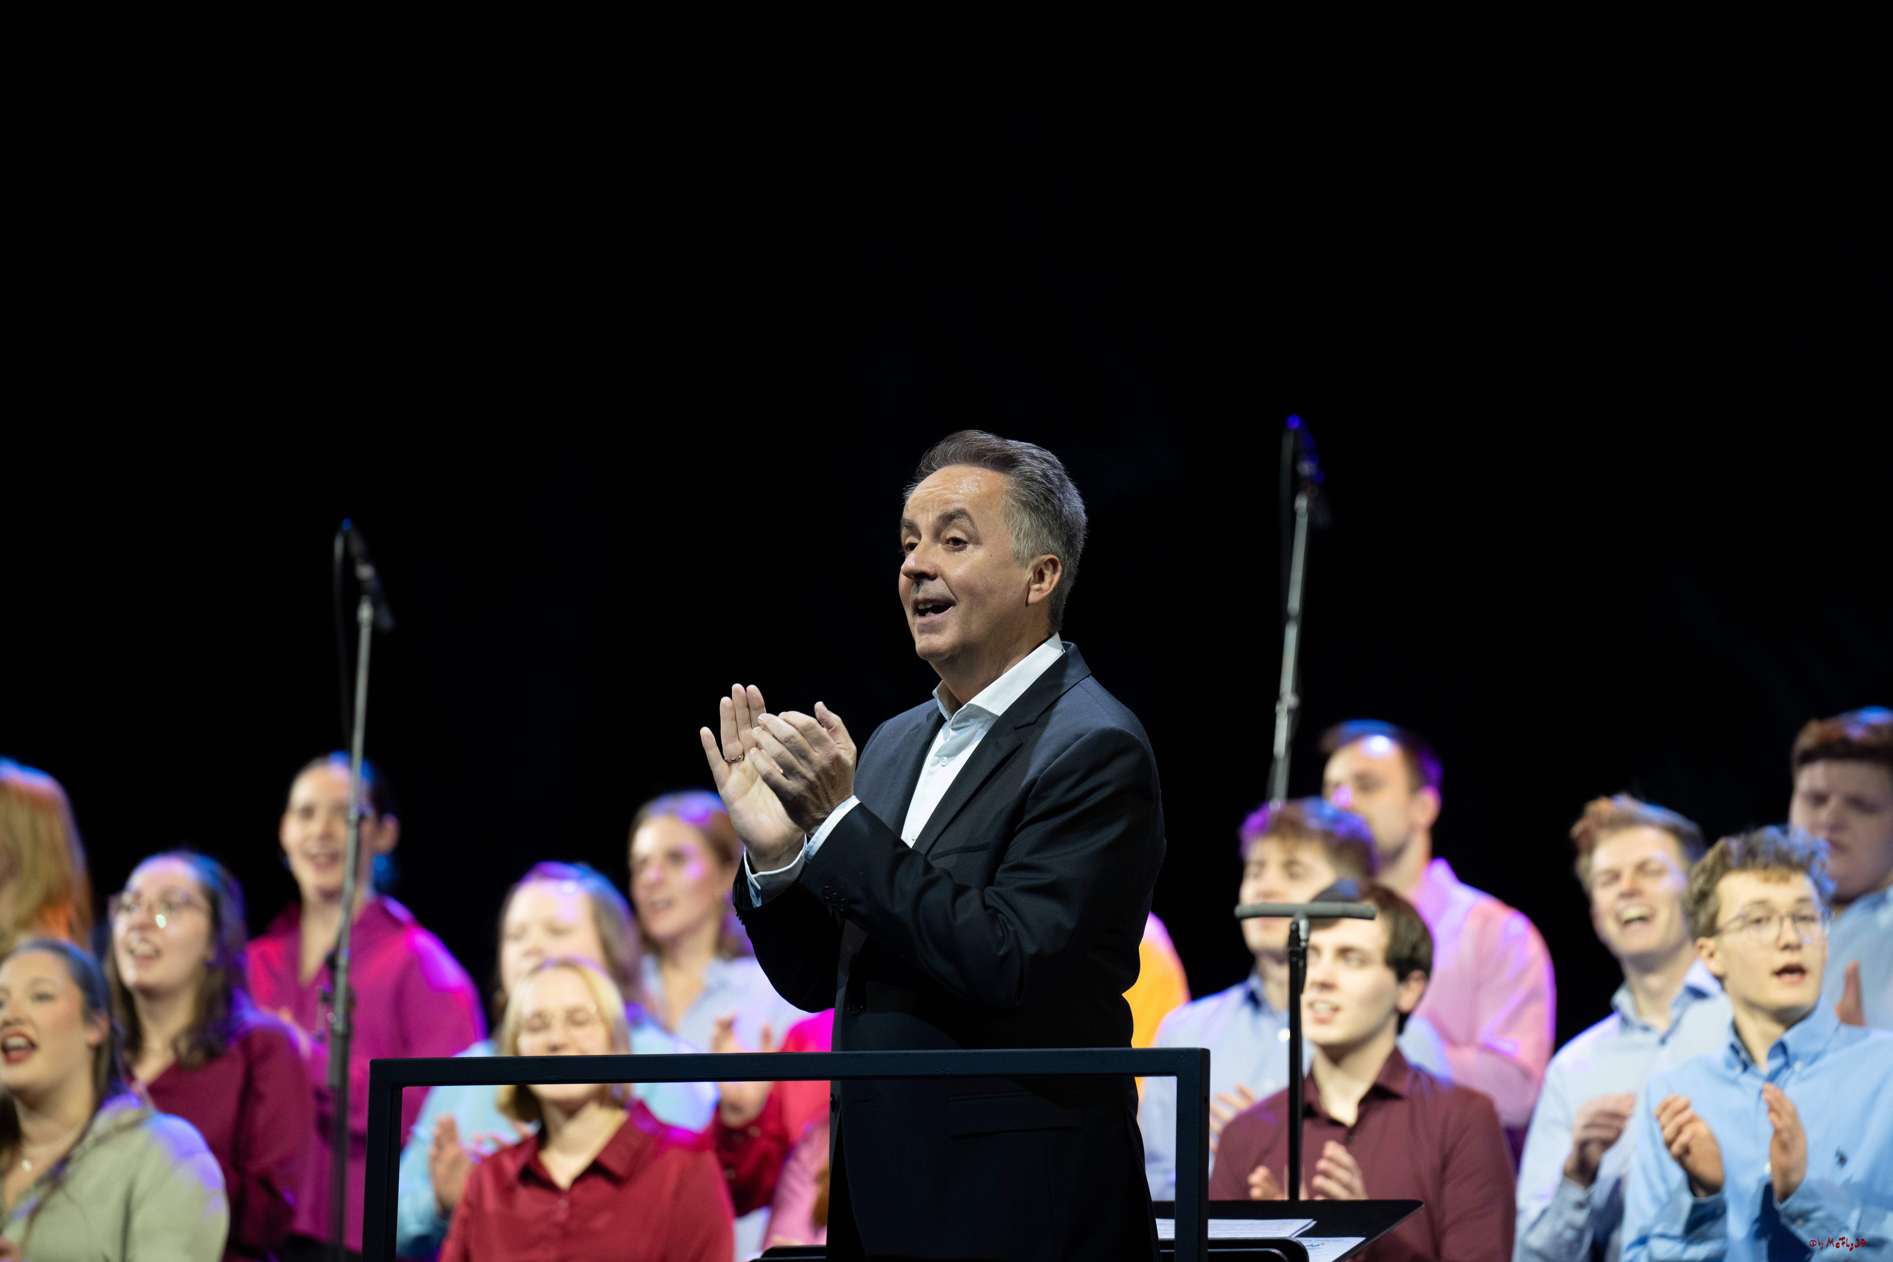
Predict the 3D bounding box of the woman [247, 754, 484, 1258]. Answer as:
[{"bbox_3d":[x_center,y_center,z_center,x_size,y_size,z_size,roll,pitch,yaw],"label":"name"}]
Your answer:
[{"bbox_3d":[-0.939,1.028,16.118,0.480,1.680,0.400,-1,-2,24],"label":"woman"}]

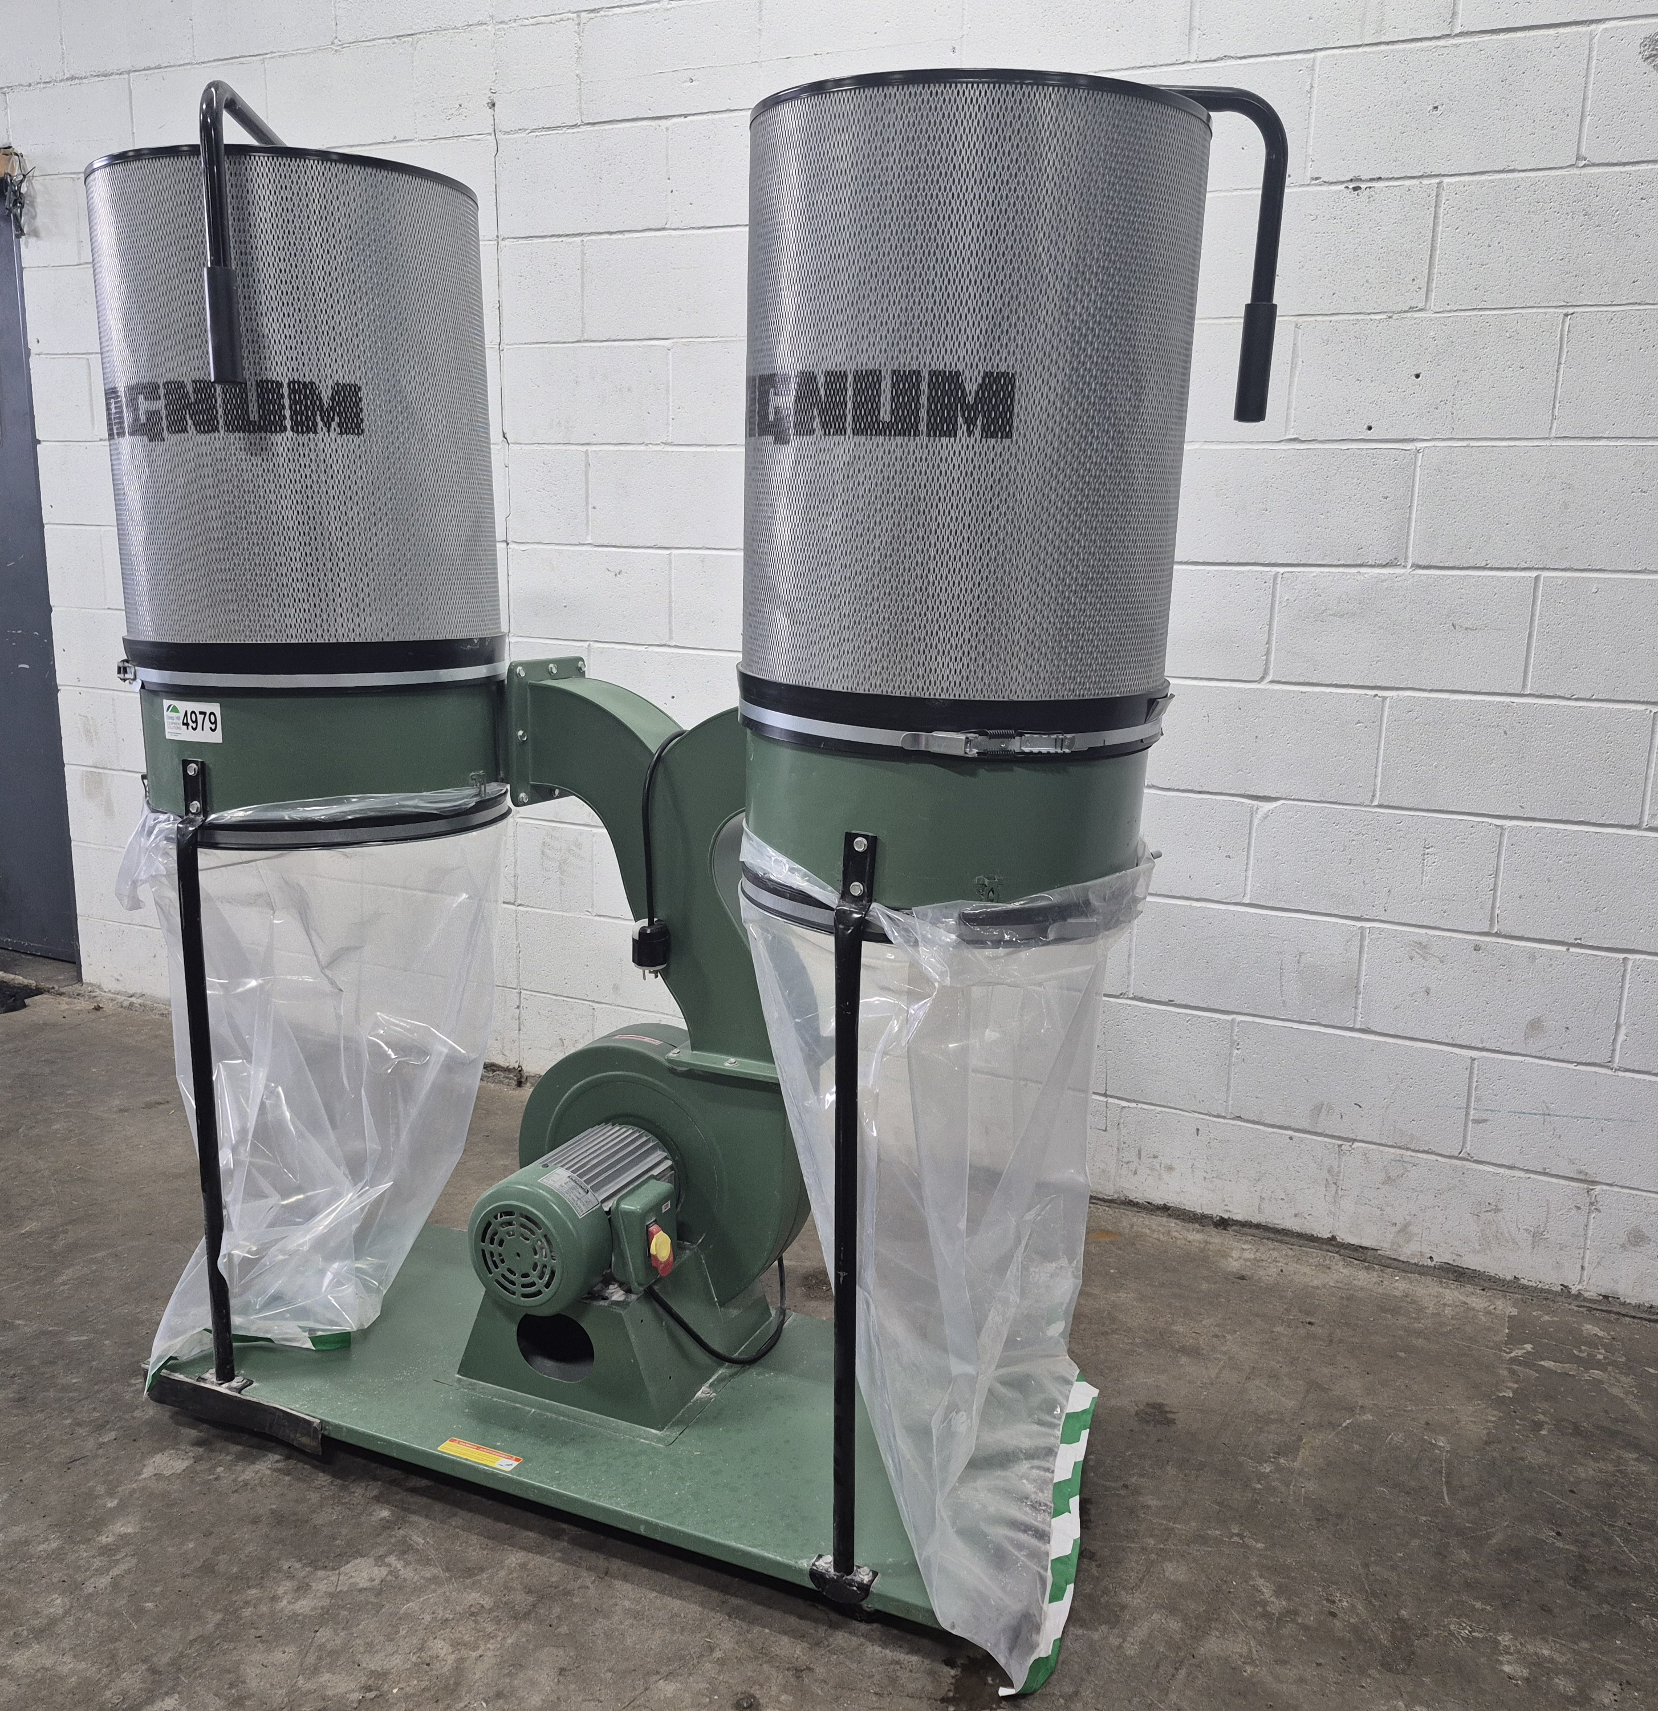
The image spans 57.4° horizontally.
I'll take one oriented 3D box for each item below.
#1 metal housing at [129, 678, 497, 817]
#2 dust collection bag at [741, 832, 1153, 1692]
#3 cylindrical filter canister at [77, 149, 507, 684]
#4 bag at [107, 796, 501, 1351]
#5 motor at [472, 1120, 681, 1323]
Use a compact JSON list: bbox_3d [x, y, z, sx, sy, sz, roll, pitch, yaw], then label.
[{"bbox_3d":[-0.716,-0.168,2.187,0.485,0.185,0.485,7,12,24],"label":"metal housing"},{"bbox_3d":[0.112,0.407,1.883,0.500,0.870,0.550,7,12,24],"label":"dust collection bag"},{"bbox_3d":[-0.709,-0.575,2.108,0.500,0.645,0.500,7,12,24],"label":"cylindrical filter canister"},{"bbox_3d":[-0.750,0.295,2.256,0.500,0.810,0.540,7,12,24],"label":"bag"},{"bbox_3d":[-0.338,0.494,2.080,0.210,0.185,0.275,7,12,24],"label":"motor"}]

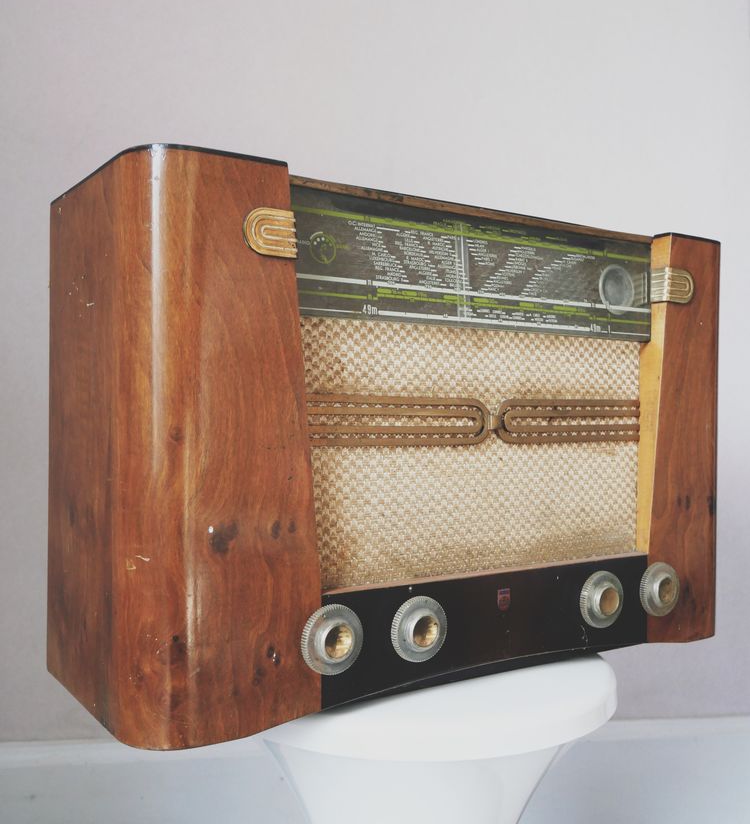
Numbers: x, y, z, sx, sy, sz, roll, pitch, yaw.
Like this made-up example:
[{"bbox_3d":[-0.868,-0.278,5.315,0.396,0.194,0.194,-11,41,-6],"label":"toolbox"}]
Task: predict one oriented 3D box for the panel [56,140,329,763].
[{"bbox_3d":[-0.128,0.019,0.560,0.114,0.325,0.188,0,1,-33],"label":"panel"}]

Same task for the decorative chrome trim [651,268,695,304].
[{"bbox_3d":[0.239,-0.100,0.695,0.036,0.027,0.017,0,1,-33],"label":"decorative chrome trim"}]

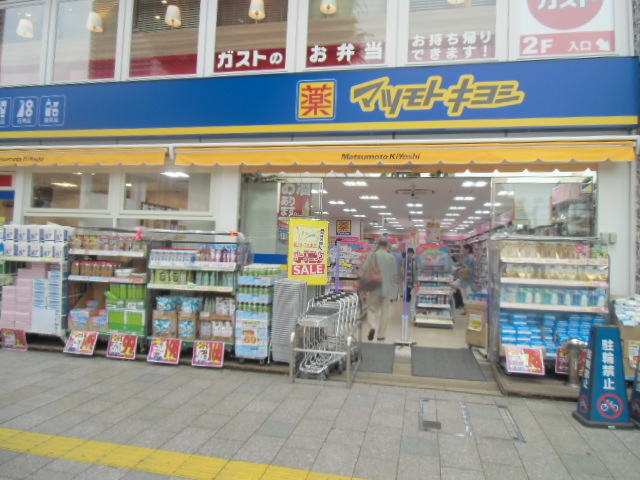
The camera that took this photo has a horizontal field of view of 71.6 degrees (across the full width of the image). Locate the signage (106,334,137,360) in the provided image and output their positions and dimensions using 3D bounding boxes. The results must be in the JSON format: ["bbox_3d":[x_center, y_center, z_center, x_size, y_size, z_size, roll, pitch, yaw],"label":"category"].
[{"bbox_3d":[-2.563,1.388,5.791,0.420,0.300,0.020,2,-14,15],"label":"signage"}]

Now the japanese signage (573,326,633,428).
[{"bbox_3d":[2.682,1.268,4.178,0.450,0.910,0.310,2,-1,4],"label":"japanese signage"}]

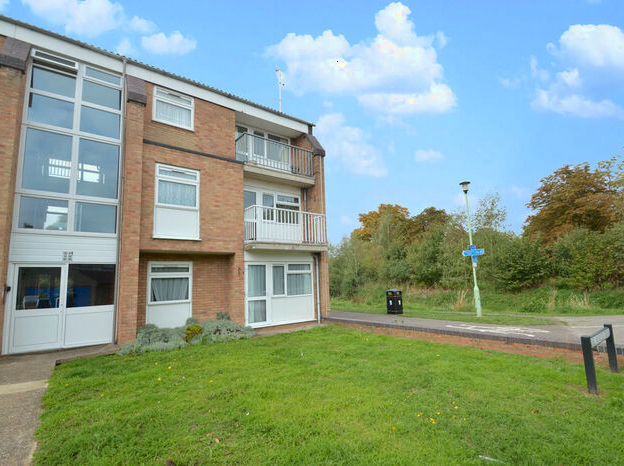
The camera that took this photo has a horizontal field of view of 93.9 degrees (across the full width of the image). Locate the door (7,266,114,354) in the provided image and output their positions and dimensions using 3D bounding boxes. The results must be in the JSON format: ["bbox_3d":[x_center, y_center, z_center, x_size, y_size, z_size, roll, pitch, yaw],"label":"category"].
[{"bbox_3d":[-5.855,1.726,6.921,1.964,1.999,0.150,4,-9,-38],"label":"door"}]

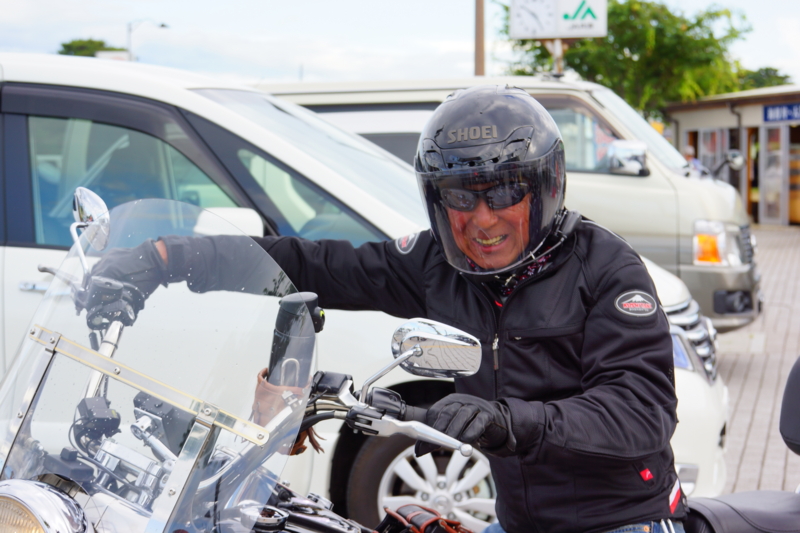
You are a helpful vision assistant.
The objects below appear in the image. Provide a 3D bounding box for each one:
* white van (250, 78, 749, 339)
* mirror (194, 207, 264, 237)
[{"bbox_3d":[0.139,-0.291,10.961,4.690,1.980,1.690,1,4,16],"label":"white van"},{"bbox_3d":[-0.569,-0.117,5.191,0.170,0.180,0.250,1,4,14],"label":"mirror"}]

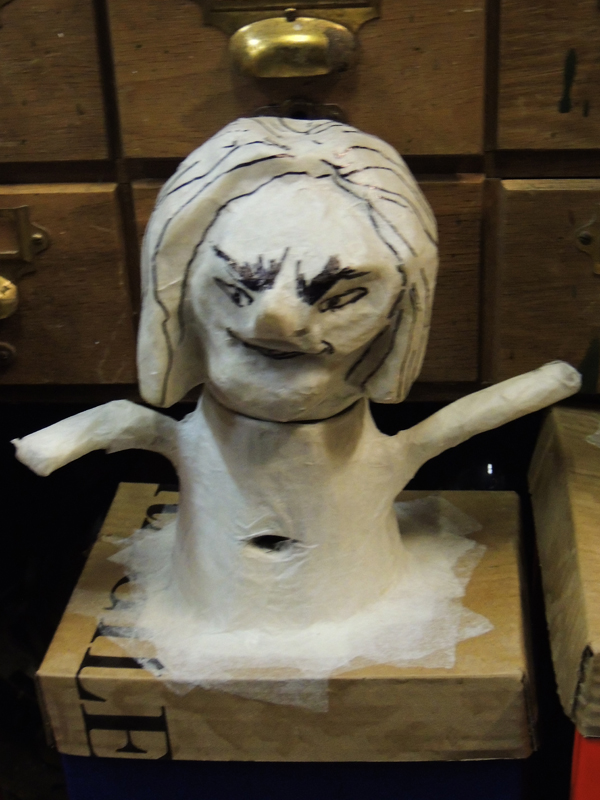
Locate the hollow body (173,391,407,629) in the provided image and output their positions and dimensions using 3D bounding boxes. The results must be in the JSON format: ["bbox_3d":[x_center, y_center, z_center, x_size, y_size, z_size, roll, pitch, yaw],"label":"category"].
[{"bbox_3d":[-0.001,0.032,0.508,0.092,0.078,0.086,0,25,6],"label":"hollow body"}]

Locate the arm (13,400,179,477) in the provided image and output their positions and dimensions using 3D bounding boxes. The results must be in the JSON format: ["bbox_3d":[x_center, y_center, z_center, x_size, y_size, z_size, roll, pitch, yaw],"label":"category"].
[{"bbox_3d":[-0.081,0.015,0.504,0.066,0.022,0.024,-3,25,-2],"label":"arm"}]

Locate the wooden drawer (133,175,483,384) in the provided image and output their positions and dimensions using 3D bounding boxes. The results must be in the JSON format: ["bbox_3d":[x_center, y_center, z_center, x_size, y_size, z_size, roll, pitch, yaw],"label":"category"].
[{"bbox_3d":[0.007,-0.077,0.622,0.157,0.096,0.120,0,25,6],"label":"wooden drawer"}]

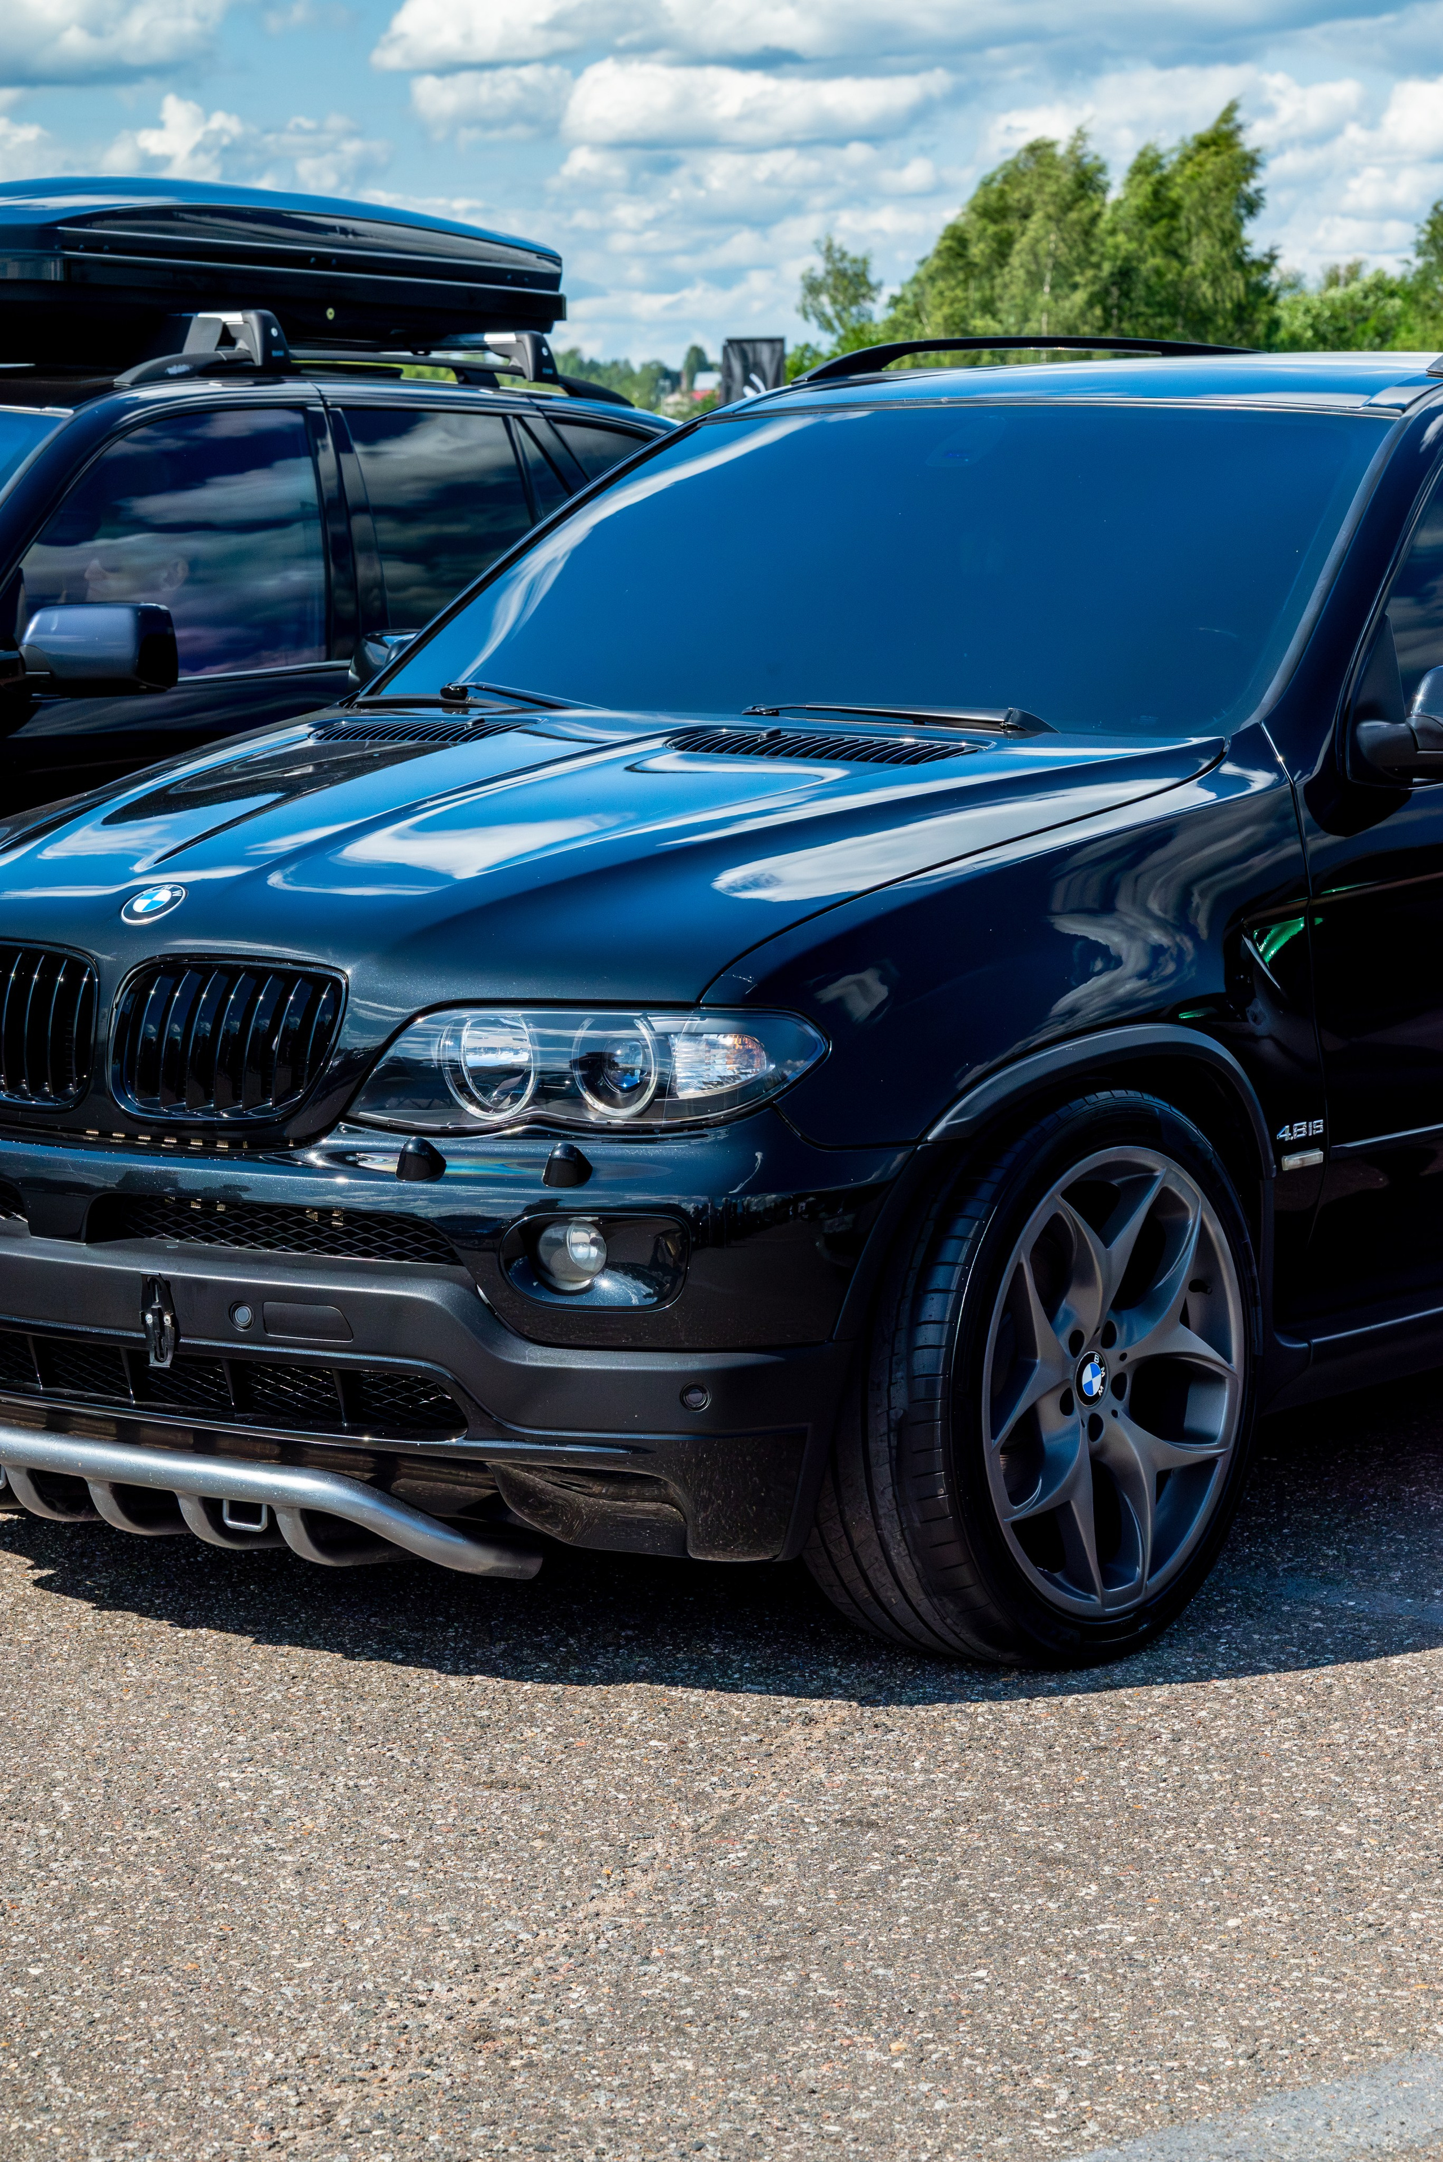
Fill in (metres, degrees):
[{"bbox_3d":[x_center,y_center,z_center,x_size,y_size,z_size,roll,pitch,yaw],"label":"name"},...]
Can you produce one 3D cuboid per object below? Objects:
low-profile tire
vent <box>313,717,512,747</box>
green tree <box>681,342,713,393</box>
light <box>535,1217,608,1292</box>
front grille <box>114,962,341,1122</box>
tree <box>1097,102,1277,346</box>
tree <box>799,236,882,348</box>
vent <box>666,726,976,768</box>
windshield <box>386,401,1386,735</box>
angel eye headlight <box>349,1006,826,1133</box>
[{"bbox_3d":[0.376,0.363,6.369,0.277,0.718,0.718,4,8,38],"label":"low-profile tire"},{"bbox_3d":[-0.432,-0.475,7.048,0.400,0.032,0.110,7,22,44],"label":"vent"},{"bbox_3d":[-2.454,-67.710,495.394,3.144,7.894,3.144,0,8,0],"label":"green tree"},{"bbox_3d":[-0.173,0.200,5.903,0.088,0.088,0.065,4,9,30],"label":"light"},{"bbox_3d":[-0.577,-0.047,6.049,0.280,0.190,0.090,4,2,28],"label":"front grille"},{"bbox_3d":[12.507,-21.497,137.813,4.919,9.685,4.919,1,8,5],"label":"tree"},{"bbox_3d":[3.224,-19.818,138.561,2.318,6.167,2.318,0,8,1],"label":"tree"},{"bbox_3d":[0.124,-0.418,6.619,0.400,0.032,0.110,4,20,31],"label":"vent"},{"bbox_3d":[0.224,-0.726,7.288,1.480,0.130,0.850,6,43,37],"label":"windshield"},{"bbox_3d":[-0.150,-0.015,5.908,0.545,0.152,0.170,2,8,18],"label":"angel eye headlight"}]

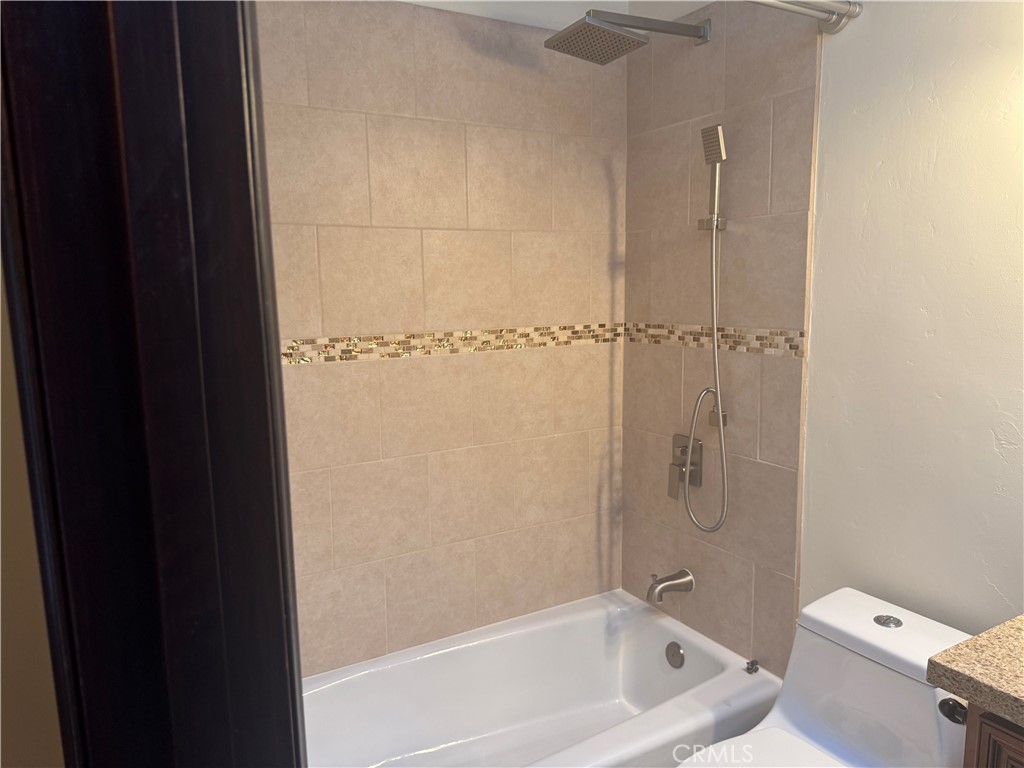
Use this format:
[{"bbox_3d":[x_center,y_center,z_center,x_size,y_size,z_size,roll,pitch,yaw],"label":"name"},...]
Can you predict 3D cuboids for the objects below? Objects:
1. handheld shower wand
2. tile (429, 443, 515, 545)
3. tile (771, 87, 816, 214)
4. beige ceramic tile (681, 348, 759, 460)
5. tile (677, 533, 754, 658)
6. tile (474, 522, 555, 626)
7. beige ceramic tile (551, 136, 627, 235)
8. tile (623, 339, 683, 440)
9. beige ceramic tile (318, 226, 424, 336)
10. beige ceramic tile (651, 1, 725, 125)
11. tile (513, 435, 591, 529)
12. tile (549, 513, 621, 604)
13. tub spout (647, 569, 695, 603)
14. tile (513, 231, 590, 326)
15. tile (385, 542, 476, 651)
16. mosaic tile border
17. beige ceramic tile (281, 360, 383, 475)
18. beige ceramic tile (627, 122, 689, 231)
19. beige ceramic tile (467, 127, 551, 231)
[{"bbox_3d":[0.574,-0.139,2.095,0.105,1.177,0.160,-6,9,-29],"label":"handheld shower wand"},{"bbox_3d":[-0.125,0.354,2.298,0.305,0.300,0.010,-5,9,-29],"label":"tile"},{"bbox_3d":[0.737,-0.603,1.864,0.010,0.309,0.127,-6,9,-29],"label":"tile"},{"bbox_3d":[0.630,0.051,2.143,0.010,0.303,0.303,-5,9,-29],"label":"beige ceramic tile"},{"bbox_3d":[0.640,0.659,2.229,0.010,0.307,0.303,-5,9,-29],"label":"tile"},{"bbox_3d":[0.013,0.646,2.405,0.303,0.307,0.010,-5,9,-29],"label":"tile"},{"bbox_3d":[0.259,-0.664,2.378,0.285,0.307,0.010,-5,9,-29],"label":"beige ceramic tile"},{"bbox_3d":[0.478,0.018,2.409,0.010,0.302,0.298,-5,9,-29],"label":"tile"},{"bbox_3d":[-0.400,-0.296,2.048,0.306,0.304,0.010,-5,9,-29],"label":"beige ceramic tile"},{"bbox_3d":[0.533,-0.952,2.154,0.010,0.307,0.305,-5,9,-29],"label":"beige ceramic tile"},{"bbox_3d":[0.142,0.331,2.454,0.306,0.305,0.010,-6,9,-29],"label":"tile"},{"bbox_3d":[0.276,0.621,2.552,0.294,0.307,0.010,-5,9,-29],"label":"tile"},{"bbox_3d":[0.504,0.650,2.291,0.172,0.105,0.065,-5,9,-29],"label":"tub spout"},{"bbox_3d":[0.133,-0.346,2.346,0.305,0.304,0.010,-5,9,-29],"label":"tile"},{"bbox_3d":[-0.257,0.675,2.270,0.306,0.305,0.010,-6,9,-29],"label":"tile"},{"bbox_3d":[0.021,-0.088,1.883,1.300,0.067,0.761,-5,9,-29],"label":"mosaic tile border"},{"bbox_3d":[-0.521,0.088,2.026,0.301,0.302,0.010,-5,9,-29],"label":"beige ceramic tile"},{"bbox_3d":[0.472,-0.659,2.304,0.010,0.303,0.309,-5,9,-29],"label":"beige ceramic tile"},{"bbox_3d":[-0.005,-0.643,2.233,0.305,0.305,0.010,-5,9,-29],"label":"beige ceramic tile"}]

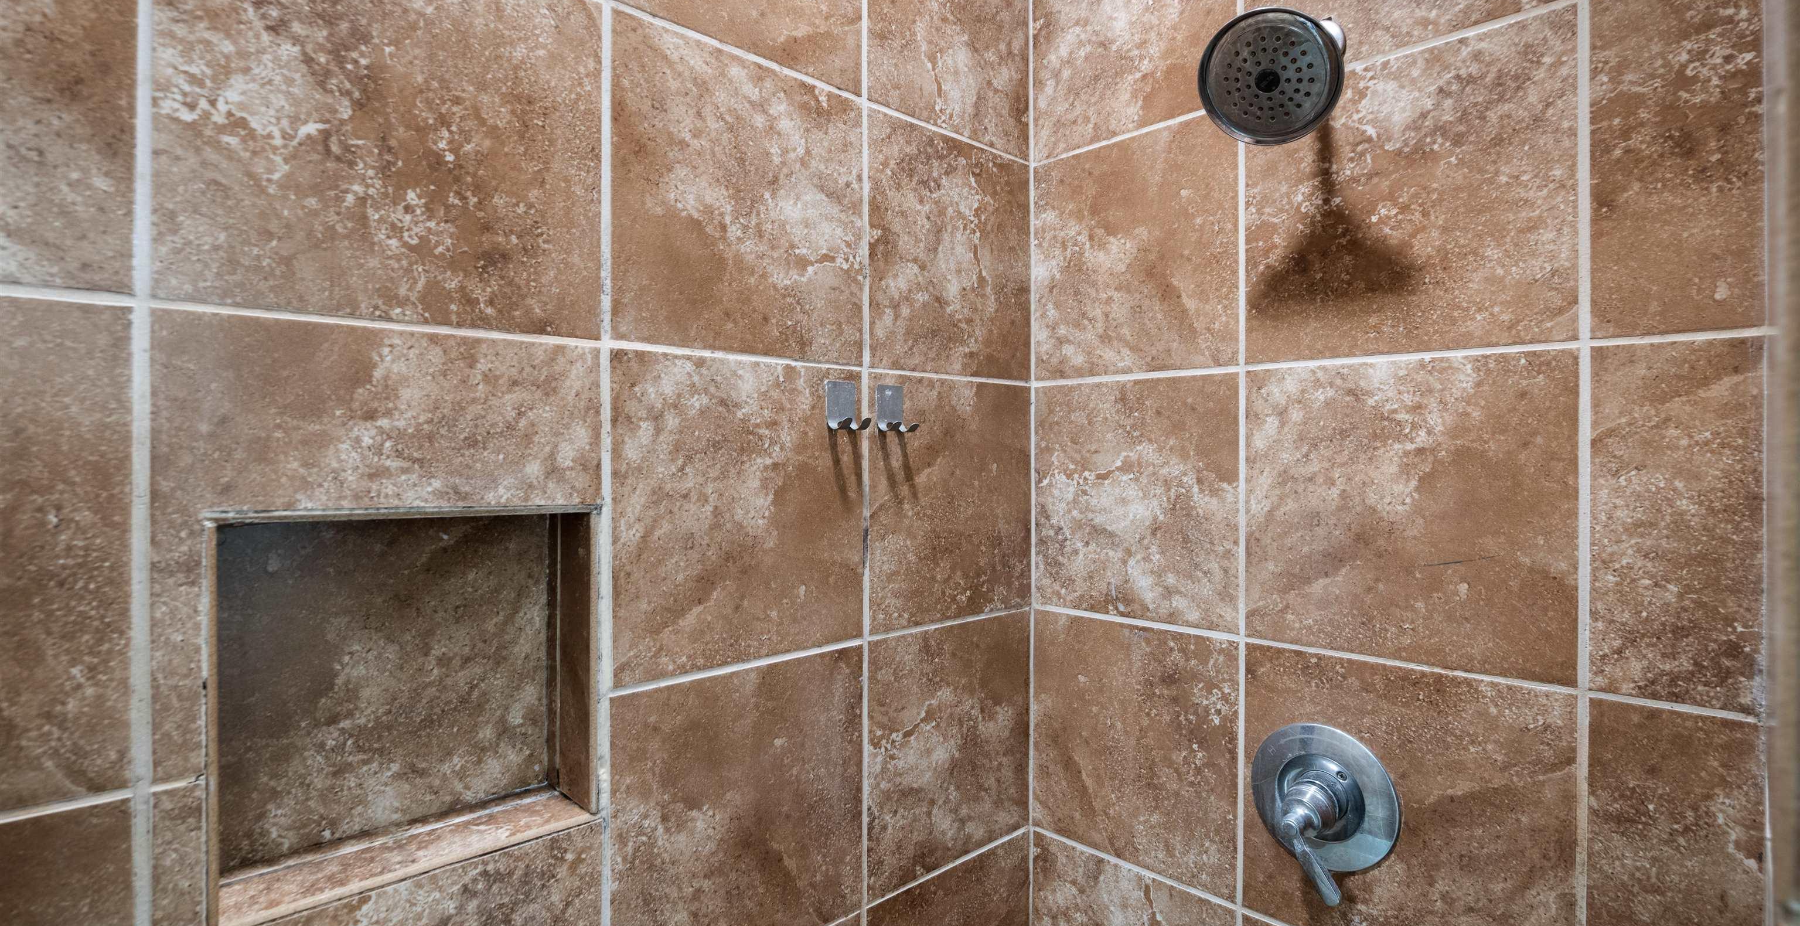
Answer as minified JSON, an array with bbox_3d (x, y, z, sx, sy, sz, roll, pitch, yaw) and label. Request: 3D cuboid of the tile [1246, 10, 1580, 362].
[{"bbox_3d":[0.538,-0.277,0.875,0.313,0.323,0.010,0,0,44],"label":"tile"}]

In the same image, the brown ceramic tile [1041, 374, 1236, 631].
[{"bbox_3d":[0.317,0.052,1.110,0.309,0.332,0.010,0,0,44],"label":"brown ceramic tile"}]

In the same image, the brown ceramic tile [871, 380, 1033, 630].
[{"bbox_3d":[0.076,0.053,1.109,0.322,0.332,0.010,0,0,-42],"label":"brown ceramic tile"}]

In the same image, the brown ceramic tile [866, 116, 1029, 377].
[{"bbox_3d":[0.075,-0.277,1.093,0.320,0.323,0.010,0,0,-43],"label":"brown ceramic tile"}]

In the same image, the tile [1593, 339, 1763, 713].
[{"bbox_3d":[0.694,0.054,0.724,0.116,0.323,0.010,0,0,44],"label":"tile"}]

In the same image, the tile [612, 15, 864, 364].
[{"bbox_3d":[-0.167,-0.281,0.886,0.320,0.326,0.010,0,0,-42],"label":"tile"}]

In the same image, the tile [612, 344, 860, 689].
[{"bbox_3d":[-0.166,0.054,0.888,0.320,0.332,0.010,0,0,-42],"label":"tile"}]

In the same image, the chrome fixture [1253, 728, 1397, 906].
[{"bbox_3d":[0.448,0.381,0.875,0.155,0.161,0.119,0,0,44],"label":"chrome fixture"}]

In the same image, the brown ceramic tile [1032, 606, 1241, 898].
[{"bbox_3d":[0.317,0.389,1.112,0.309,0.330,0.010,0,0,44],"label":"brown ceramic tile"}]

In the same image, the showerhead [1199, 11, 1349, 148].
[{"bbox_3d":[0.399,-0.421,0.840,0.142,0.080,0.142,0,-44,49],"label":"showerhead"}]

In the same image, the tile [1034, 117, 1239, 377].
[{"bbox_3d":[0.316,-0.283,1.108,0.309,0.326,0.010,0,0,44],"label":"tile"}]

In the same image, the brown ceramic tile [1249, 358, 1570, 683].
[{"bbox_3d":[0.546,0.053,0.887,0.318,0.332,0.010,0,0,44],"label":"brown ceramic tile"}]

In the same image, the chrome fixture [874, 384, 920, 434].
[{"bbox_3d":[-0.002,-0.069,1.009,0.046,0.060,0.032,0,0,-42],"label":"chrome fixture"}]

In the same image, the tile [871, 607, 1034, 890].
[{"bbox_3d":[0.074,0.383,1.094,0.320,0.323,0.010,0,0,-43],"label":"tile"}]

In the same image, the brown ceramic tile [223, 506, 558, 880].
[{"bbox_3d":[-0.470,0.193,0.753,0.270,0.289,0.010,0,0,-42],"label":"brown ceramic tile"}]

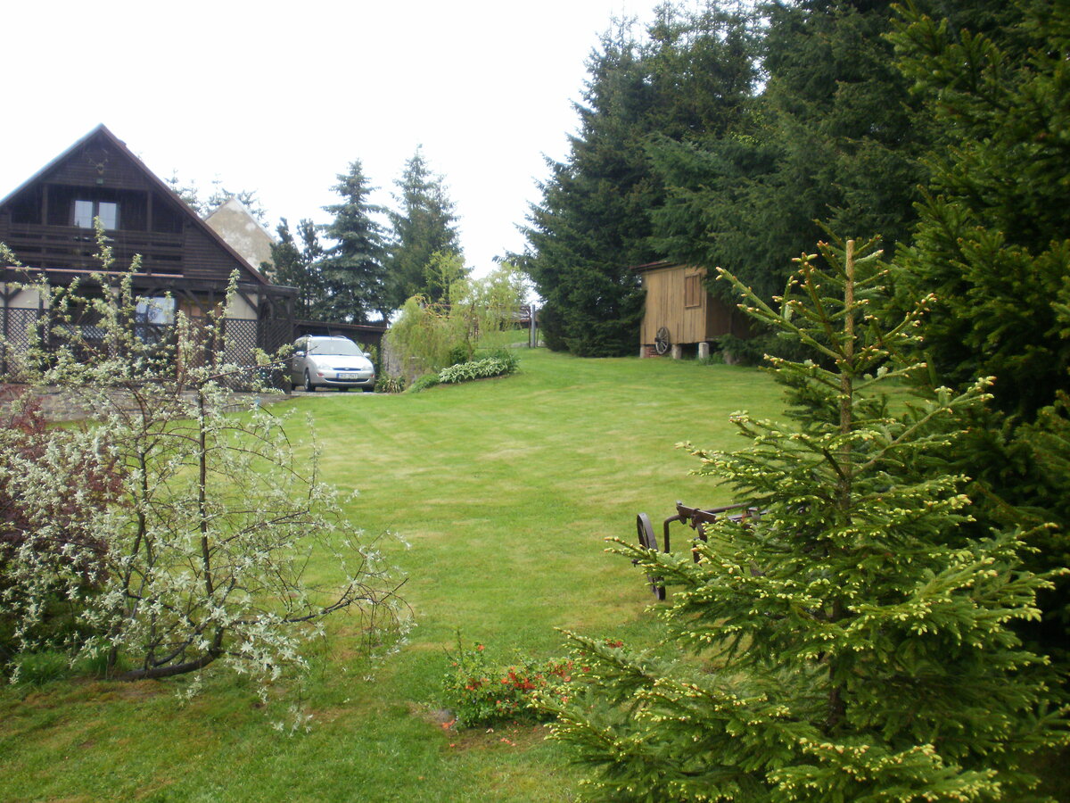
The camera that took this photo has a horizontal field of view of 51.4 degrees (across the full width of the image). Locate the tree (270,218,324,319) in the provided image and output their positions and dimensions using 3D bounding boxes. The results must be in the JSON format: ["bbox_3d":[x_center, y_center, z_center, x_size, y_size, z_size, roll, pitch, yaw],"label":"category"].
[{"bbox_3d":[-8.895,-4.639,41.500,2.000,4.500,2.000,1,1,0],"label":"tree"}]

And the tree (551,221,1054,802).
[{"bbox_3d":[0.955,0.377,3.900,1.820,1.900,1.750,1,1,0],"label":"tree"}]

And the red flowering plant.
[{"bbox_3d":[-0.083,1.115,4.600,0.620,0.340,0.500,1,1,0],"label":"red flowering plant"}]

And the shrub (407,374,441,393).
[{"bbox_3d":[-2.803,-0.462,28.100,0.870,0.490,0.650,1,1,0],"label":"shrub"}]

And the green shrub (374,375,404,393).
[{"bbox_3d":[-3.685,-0.442,28.300,0.780,0.470,0.620,1,1,0],"label":"green shrub"}]

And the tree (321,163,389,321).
[{"bbox_3d":[-6.815,-5.772,42.000,2.600,6.600,2.600,1,1,0],"label":"tree"}]

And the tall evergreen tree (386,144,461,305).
[{"bbox_3d":[-4.589,-6.506,46.000,3.150,7.900,3.100,1,1,0],"label":"tall evergreen tree"}]

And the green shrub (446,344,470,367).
[{"bbox_3d":[-2.114,-1.234,30.500,0.680,0.650,0.620,1,1,0],"label":"green shrub"}]

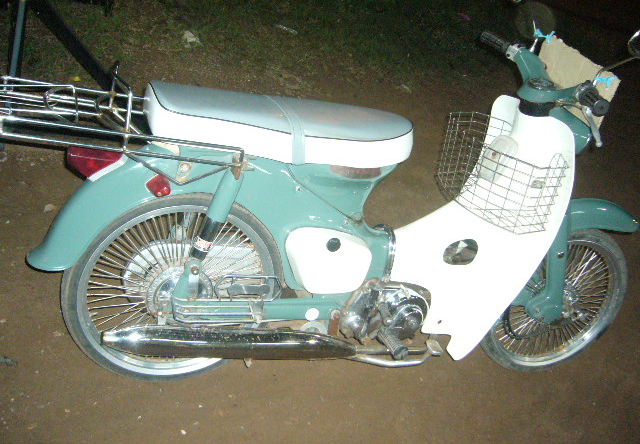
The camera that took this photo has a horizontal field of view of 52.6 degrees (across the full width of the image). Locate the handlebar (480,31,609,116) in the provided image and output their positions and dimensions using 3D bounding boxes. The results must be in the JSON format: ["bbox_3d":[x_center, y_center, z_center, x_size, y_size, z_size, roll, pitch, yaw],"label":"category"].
[{"bbox_3d":[0.575,-0.363,1.660,0.140,0.125,0.660,8,21,-15],"label":"handlebar"}]

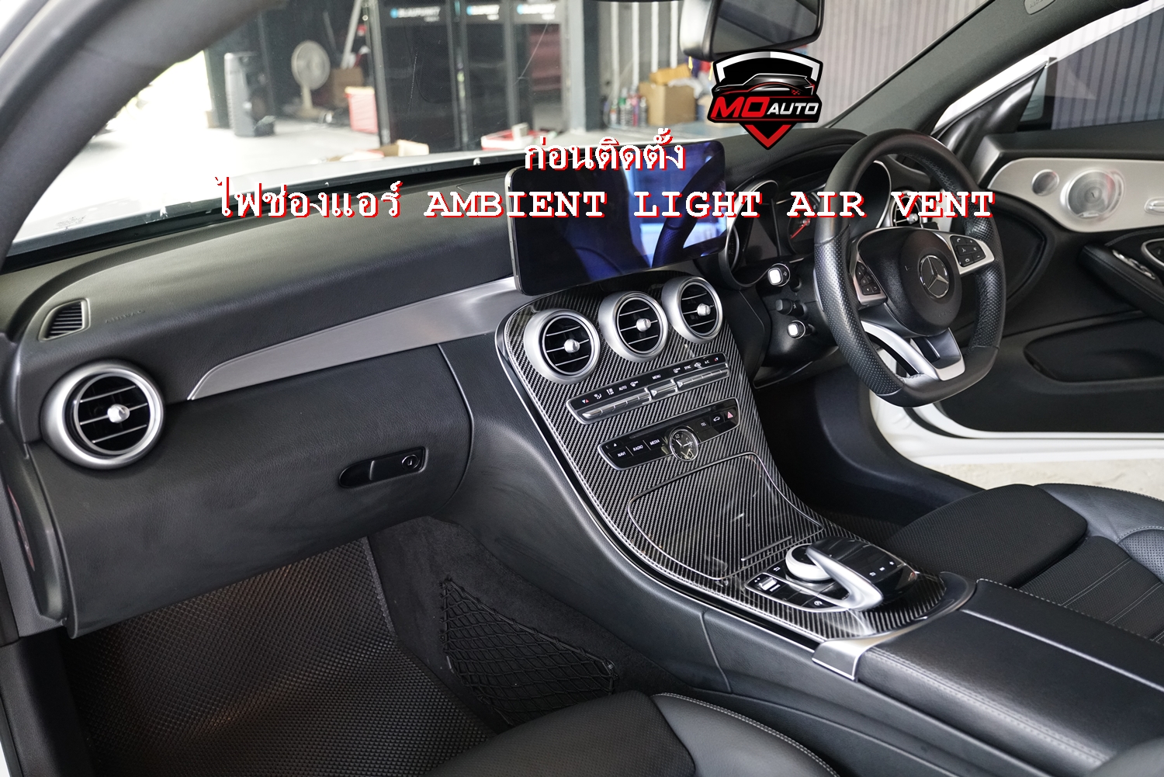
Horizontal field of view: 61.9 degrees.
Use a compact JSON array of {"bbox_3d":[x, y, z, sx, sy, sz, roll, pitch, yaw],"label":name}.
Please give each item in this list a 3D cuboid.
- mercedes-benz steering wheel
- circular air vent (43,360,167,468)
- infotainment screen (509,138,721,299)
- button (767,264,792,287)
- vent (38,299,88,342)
[{"bbox_3d":[0.430,-0.162,1.279,0.370,0.355,0.085,-17,7,-34],"label":"mercedes-benz steering wheel"},{"bbox_3d":[-0.430,0.024,0.872,0.030,0.098,0.098,-3,15,44],"label":"circular air vent"},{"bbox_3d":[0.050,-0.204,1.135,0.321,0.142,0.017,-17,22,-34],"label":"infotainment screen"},{"bbox_3d":[0.254,-0.145,1.250,0.026,0.027,0.020,11,25,29],"label":"button"},{"bbox_3d":[-0.480,-0.064,0.900,0.049,0.035,0.015,-20,-7,-39],"label":"vent"}]

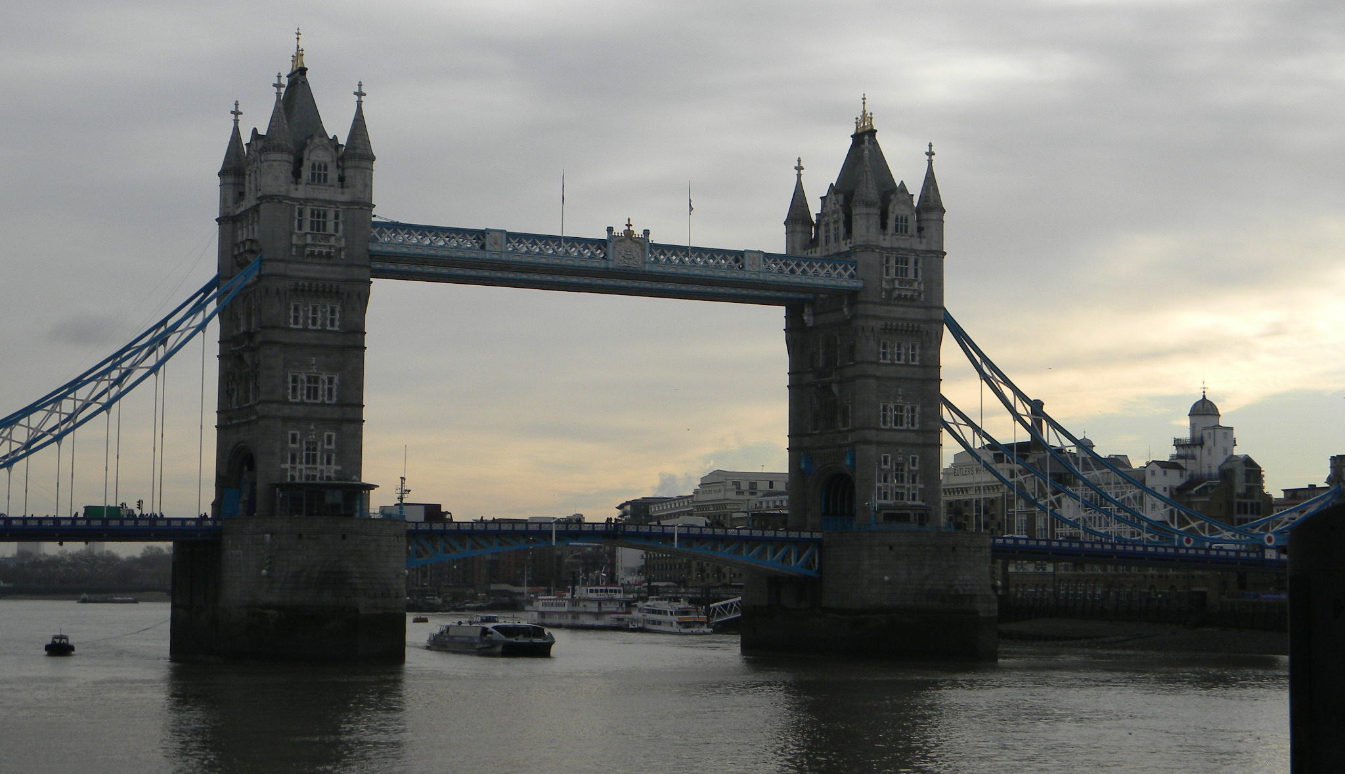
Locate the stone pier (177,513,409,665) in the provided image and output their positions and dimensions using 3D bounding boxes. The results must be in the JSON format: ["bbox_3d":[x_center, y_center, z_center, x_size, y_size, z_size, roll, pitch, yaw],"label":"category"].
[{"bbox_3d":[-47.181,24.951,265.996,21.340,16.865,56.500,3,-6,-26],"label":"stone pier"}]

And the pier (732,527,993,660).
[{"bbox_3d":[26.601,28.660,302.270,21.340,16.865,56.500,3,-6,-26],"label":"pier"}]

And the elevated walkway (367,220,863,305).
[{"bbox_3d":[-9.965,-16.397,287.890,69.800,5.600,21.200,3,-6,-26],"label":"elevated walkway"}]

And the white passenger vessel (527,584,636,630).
[{"bbox_3d":[-18.947,45.671,454.272,8.500,9.300,38.000,3,-6,-26],"label":"white passenger vessel"}]

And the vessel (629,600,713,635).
[{"bbox_3d":[-0.300,44.181,421.678,6.500,6.900,27.000,3,-6,-26],"label":"vessel"}]

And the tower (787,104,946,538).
[{"bbox_3d":[26.893,-10.178,305.647,14.200,61.107,22.600,3,-6,-26],"label":"tower"}]

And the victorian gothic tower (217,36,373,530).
[{"bbox_3d":[-46.889,-13.888,269.374,14.200,61.107,22.600,3,-6,-26],"label":"victorian gothic tower"}]

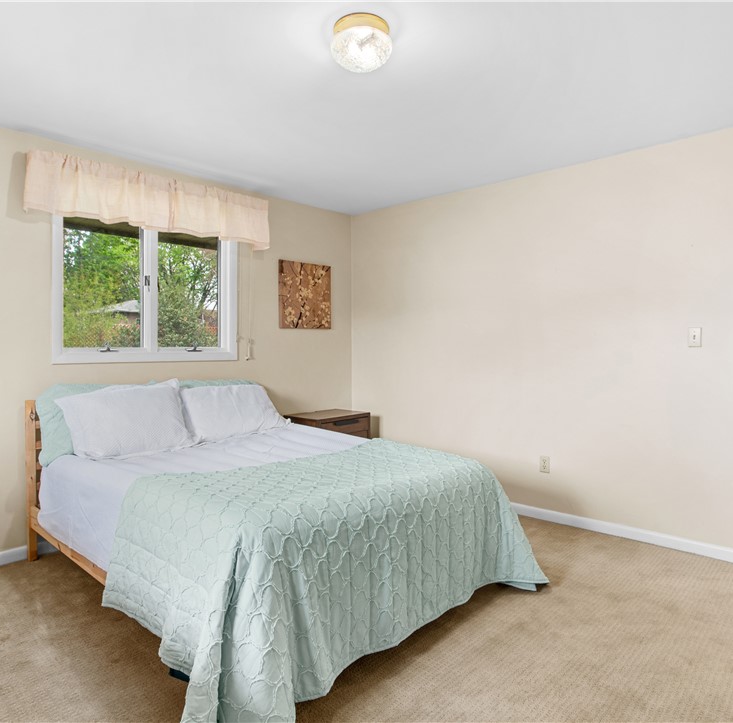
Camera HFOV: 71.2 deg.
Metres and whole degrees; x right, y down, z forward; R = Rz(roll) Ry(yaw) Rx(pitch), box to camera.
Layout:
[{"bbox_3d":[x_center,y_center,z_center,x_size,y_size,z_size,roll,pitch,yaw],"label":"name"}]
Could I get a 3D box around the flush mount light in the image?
[{"bbox_3d":[-0.018,-1.218,1.988,0.233,0.145,0.233,0,2,0],"label":"flush mount light"}]

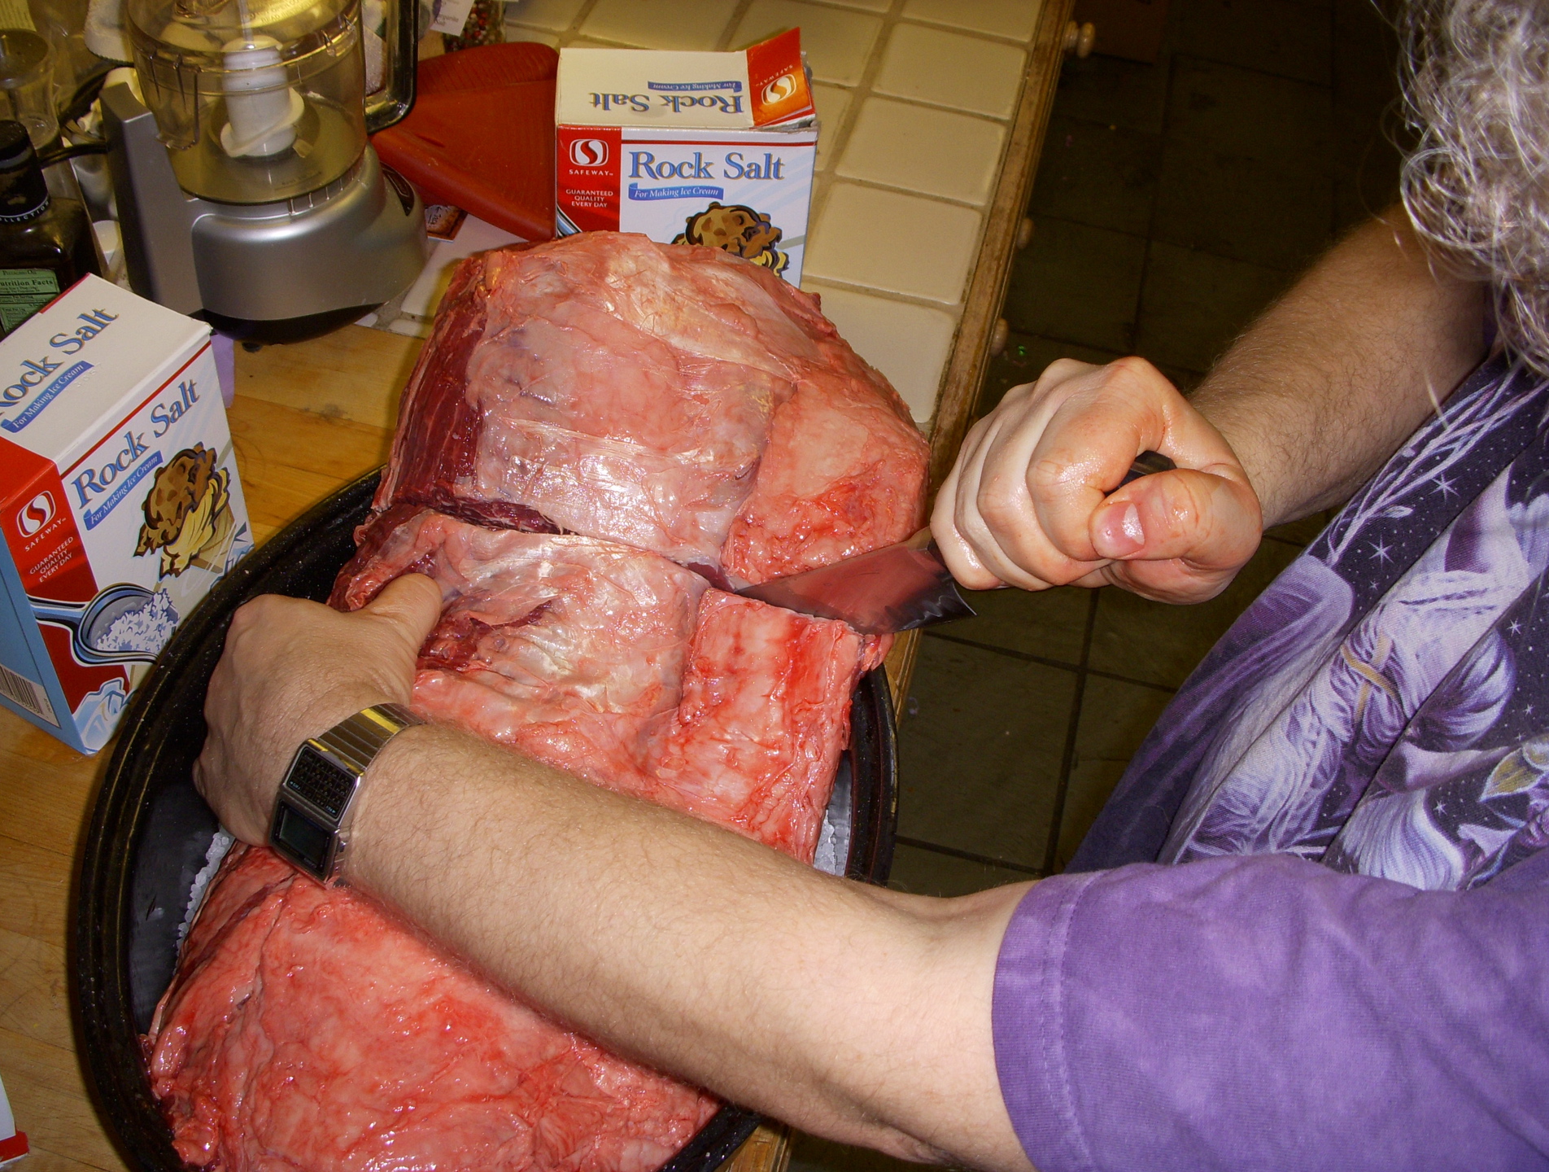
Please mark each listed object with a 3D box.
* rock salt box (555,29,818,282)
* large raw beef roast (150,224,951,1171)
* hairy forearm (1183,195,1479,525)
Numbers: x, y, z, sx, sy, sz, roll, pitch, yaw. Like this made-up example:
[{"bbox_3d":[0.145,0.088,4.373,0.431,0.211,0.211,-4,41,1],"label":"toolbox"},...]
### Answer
[{"bbox_3d":[-0.056,-0.214,1.008,0.140,0.186,0.074,0,49,-6],"label":"rock salt box"},{"bbox_3d":[-0.080,0.059,0.788,0.262,0.172,0.495,13,49,5],"label":"large raw beef roast"},{"bbox_3d":[0.258,-0.095,0.745,0.084,0.084,0.255,38,43,24],"label":"hairy forearm"}]

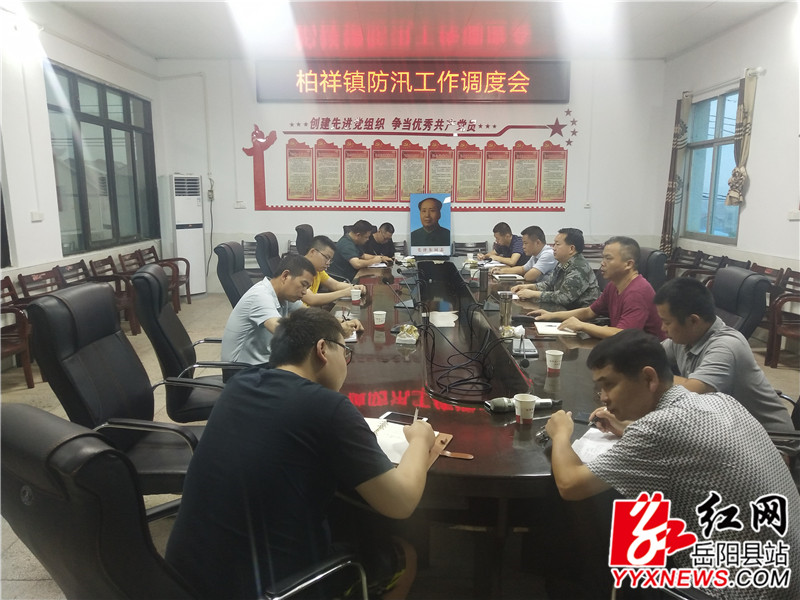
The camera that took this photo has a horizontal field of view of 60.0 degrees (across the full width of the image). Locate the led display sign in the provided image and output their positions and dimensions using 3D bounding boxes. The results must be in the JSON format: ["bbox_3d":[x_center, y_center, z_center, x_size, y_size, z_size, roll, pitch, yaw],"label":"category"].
[{"bbox_3d":[0.201,-3.167,10.075,4.530,0.610,0.100,0,9,1],"label":"led display sign"}]

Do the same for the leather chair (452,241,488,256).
[{"bbox_3d":[1.047,-0.440,10.203,0.560,0.830,0.570,0,9,1],"label":"leather chair"}]

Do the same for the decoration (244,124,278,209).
[{"bbox_3d":[-2.066,-1.954,10.258,0.506,1.250,0.030,0,9,0],"label":"decoration"}]

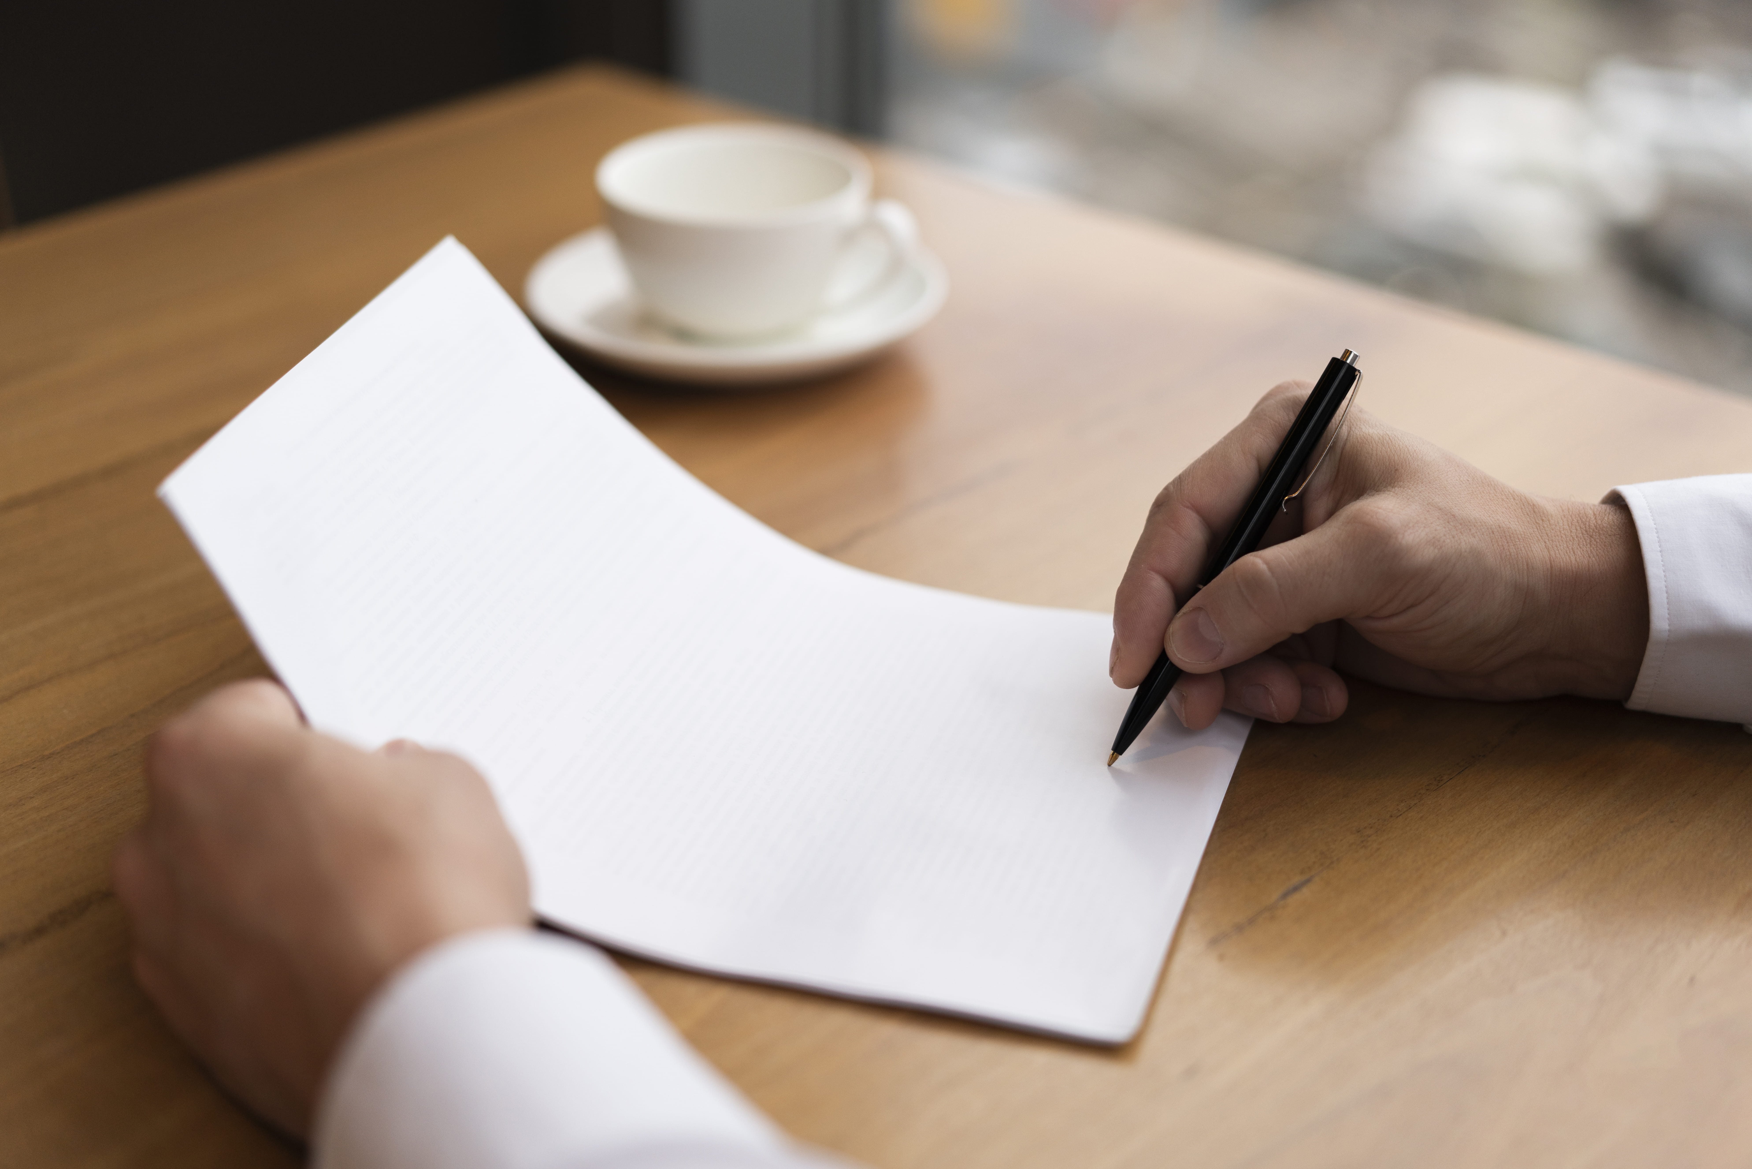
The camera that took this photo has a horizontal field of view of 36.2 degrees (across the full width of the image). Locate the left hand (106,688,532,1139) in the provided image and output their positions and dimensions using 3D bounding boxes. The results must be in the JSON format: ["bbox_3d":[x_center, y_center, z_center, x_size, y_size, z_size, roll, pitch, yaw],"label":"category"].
[{"bbox_3d":[-0.138,0.071,0.643,0.102,0.078,0.130,-13,32,-23],"label":"left hand"}]

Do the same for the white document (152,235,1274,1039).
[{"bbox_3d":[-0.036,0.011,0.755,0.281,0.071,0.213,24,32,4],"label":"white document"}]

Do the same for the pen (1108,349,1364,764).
[{"bbox_3d":[0.097,-0.005,0.734,0.012,0.138,0.009,30,20,6],"label":"pen"}]

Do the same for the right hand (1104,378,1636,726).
[{"bbox_3d":[0.148,-0.007,0.784,0.165,0.083,0.090,-6,30,-11],"label":"right hand"}]

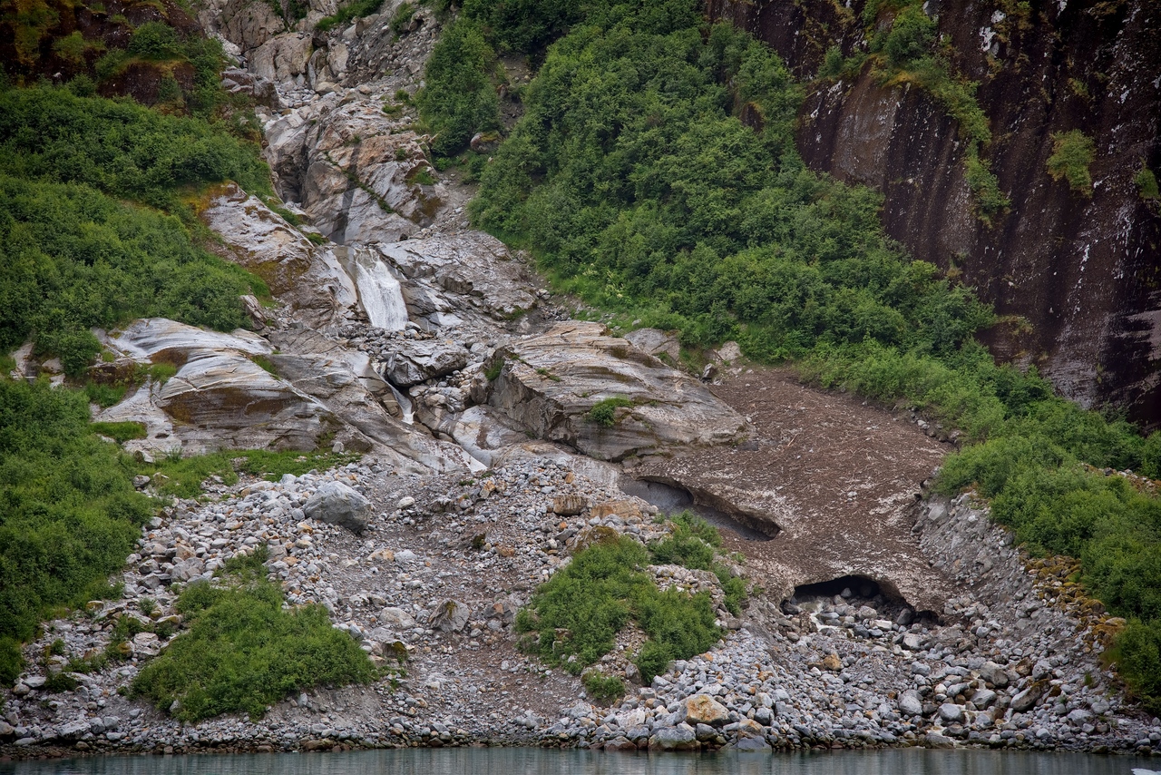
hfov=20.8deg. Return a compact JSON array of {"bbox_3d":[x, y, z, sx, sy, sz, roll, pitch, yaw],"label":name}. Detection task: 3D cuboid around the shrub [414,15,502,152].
[{"bbox_3d":[-5.800,-14.300,150.000,4.000,6.200,4.000,0,-4,0],"label":"shrub"}]

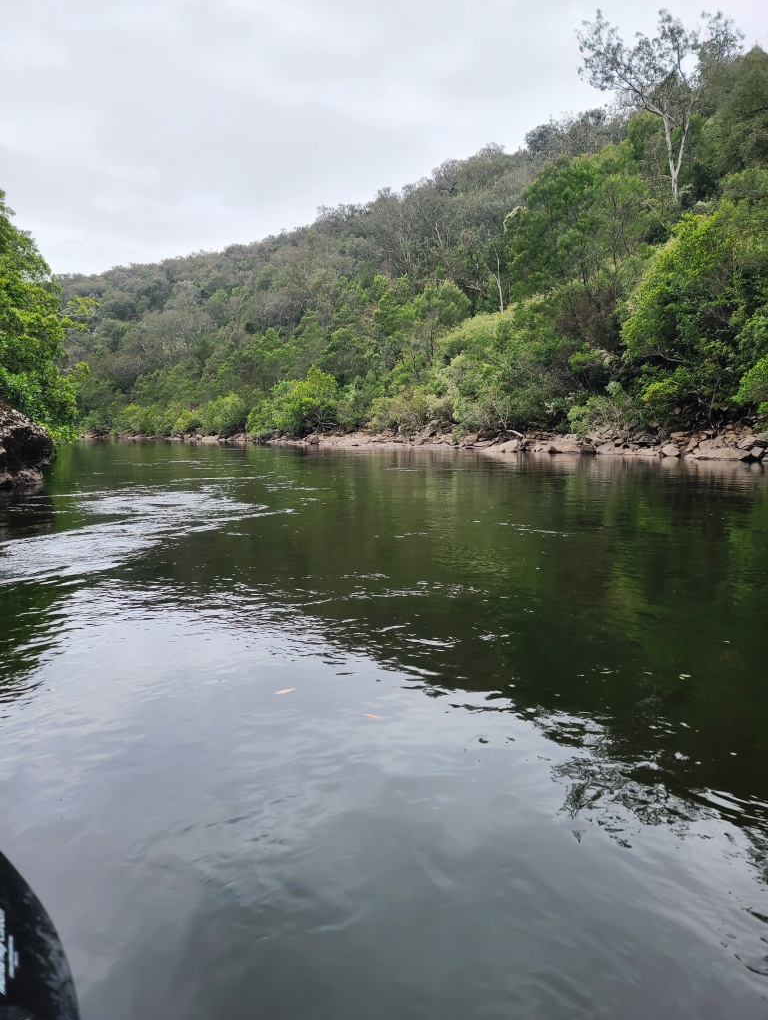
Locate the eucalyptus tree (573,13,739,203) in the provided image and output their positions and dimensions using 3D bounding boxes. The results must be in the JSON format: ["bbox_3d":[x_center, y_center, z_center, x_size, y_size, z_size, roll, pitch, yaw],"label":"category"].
[{"bbox_3d":[21.709,-31.796,58.273,12.400,15.200,10.800,0,6,0],"label":"eucalyptus tree"}]

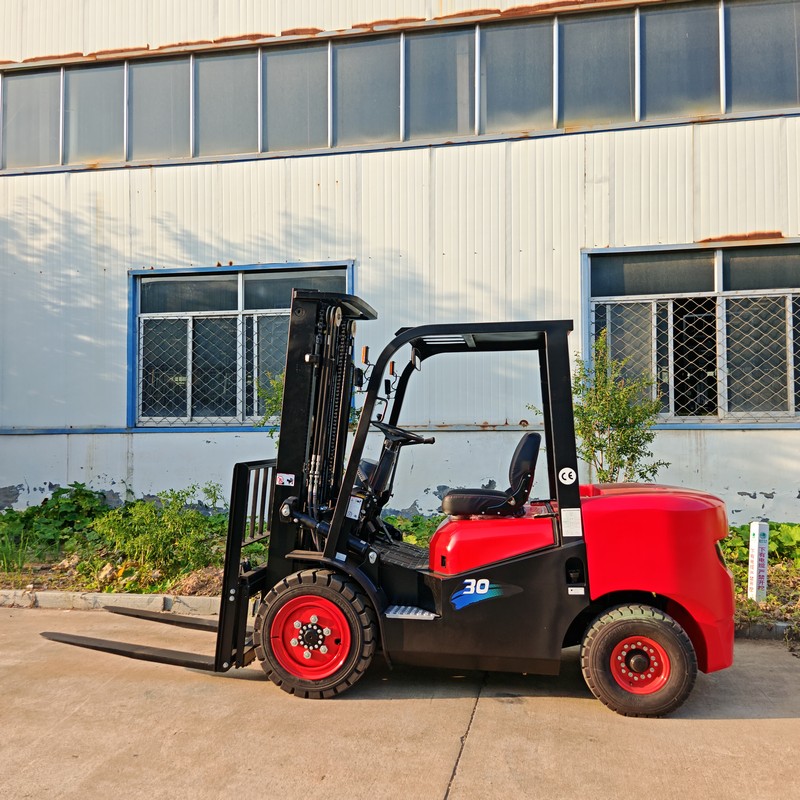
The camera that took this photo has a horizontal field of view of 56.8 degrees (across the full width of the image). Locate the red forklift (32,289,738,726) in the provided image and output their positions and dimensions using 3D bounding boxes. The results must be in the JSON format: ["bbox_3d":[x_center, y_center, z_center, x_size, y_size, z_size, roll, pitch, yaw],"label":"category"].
[{"bbox_3d":[-0.159,0.500,4.685,4.130,2.340,1.240,0,-2,10],"label":"red forklift"}]

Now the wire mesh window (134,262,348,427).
[{"bbox_3d":[-2.097,-0.675,9.644,2.909,2.041,0.100,0,-2,11],"label":"wire mesh window"}]

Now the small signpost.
[{"bbox_3d":[2.799,1.253,5.743,0.095,0.630,0.095,4,-2,-10],"label":"small signpost"}]

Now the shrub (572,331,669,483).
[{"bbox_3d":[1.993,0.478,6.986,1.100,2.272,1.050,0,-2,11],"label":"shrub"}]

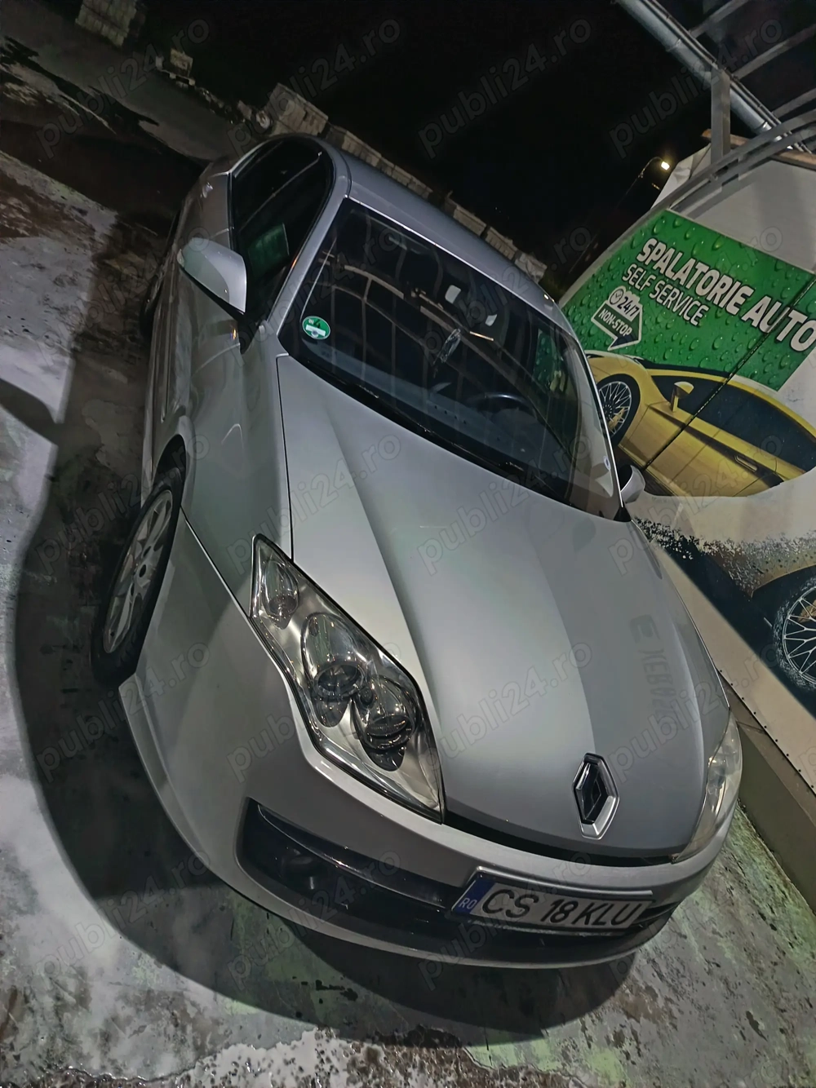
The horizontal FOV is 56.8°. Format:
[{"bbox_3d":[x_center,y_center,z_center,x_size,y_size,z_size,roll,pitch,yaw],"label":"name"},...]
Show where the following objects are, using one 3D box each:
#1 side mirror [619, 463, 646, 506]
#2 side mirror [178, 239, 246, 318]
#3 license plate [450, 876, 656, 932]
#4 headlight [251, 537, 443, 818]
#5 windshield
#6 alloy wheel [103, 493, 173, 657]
[{"bbox_3d":[0.924,-0.264,3.158,0.230,0.170,0.170,21,26,-29],"label":"side mirror"},{"bbox_3d":[-0.582,-0.817,2.277,0.230,0.170,0.170,21,26,-29],"label":"side mirror"},{"bbox_3d":[0.321,0.767,1.609,0.520,0.112,0.025,21,23,-29],"label":"license plate"},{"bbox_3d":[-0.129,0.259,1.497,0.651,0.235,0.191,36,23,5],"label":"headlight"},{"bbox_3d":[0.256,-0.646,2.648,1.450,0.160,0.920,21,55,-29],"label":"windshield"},{"bbox_3d":[-0.666,0.093,2.070,0.190,0.460,0.460,21,26,-29],"label":"alloy wheel"}]

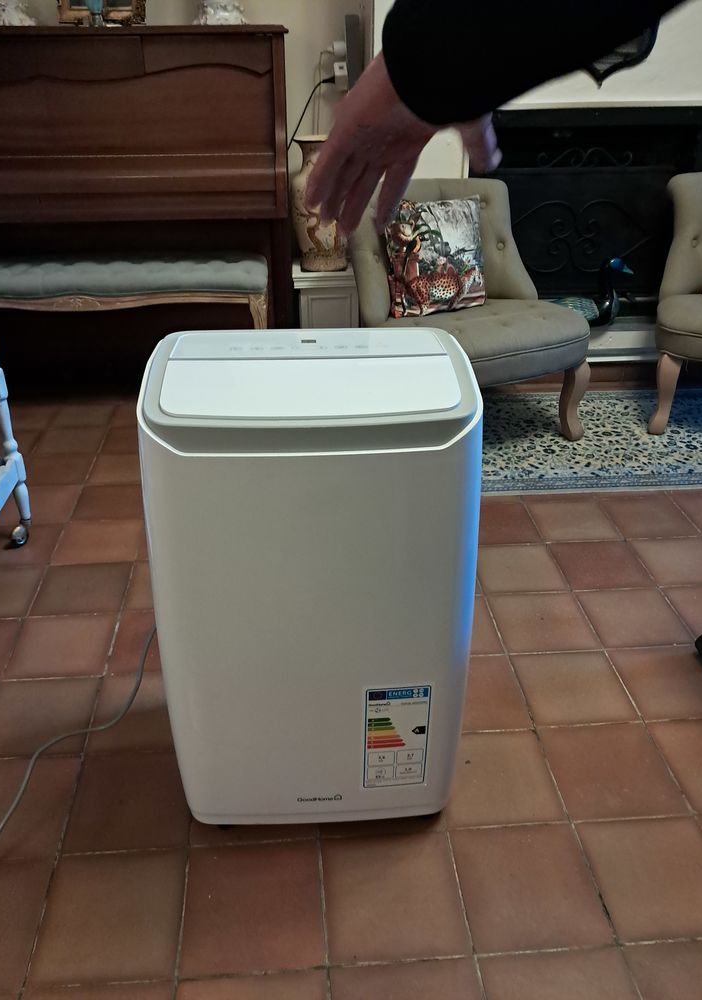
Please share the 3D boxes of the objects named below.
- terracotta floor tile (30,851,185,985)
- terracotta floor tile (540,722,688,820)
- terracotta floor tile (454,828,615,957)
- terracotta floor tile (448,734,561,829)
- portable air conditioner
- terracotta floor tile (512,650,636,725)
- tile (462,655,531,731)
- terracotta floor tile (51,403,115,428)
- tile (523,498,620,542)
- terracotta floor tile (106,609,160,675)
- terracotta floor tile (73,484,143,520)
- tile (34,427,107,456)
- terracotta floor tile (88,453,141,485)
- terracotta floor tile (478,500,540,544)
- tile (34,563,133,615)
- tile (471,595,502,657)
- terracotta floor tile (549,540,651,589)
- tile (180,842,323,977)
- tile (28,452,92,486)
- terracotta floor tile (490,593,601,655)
[{"bbox_3d":[-0.344,0.598,1.119,0.200,0.013,0.197,-2,30,-4],"label":"terracotta floor tile"},{"bbox_3d":[0.453,0.475,1.364,0.200,0.015,0.197,-2,30,-4],"label":"terracotta floor tile"},{"bbox_3d":[0.263,0.575,1.164,0.200,0.013,0.197,-2,30,-4],"label":"terracotta floor tile"},{"bbox_3d":[0.249,0.482,1.350,0.200,0.015,0.197,-2,30,-4],"label":"terracotta floor tile"},{"bbox_3d":[-0.053,0.135,1.209,0.422,0.702,0.349,-2,30,-3],"label":"portable air conditioner"},{"bbox_3d":[0.436,0.374,1.540,0.200,0.015,0.198,-2,30,-4],"label":"terracotta floor tile"},{"bbox_3d":[0.230,0.381,1.523,0.200,0.015,0.197,-2,30,-4],"label":"tile"},{"bbox_3d":[-0.908,-0.282,2.663,0.200,0.015,0.198,-2,30,-4],"label":"terracotta floor tile"},{"bbox_3d":[0.590,0.061,2.075,0.200,0.015,0.197,-2,30,-4],"label":"tile"},{"bbox_3d":[-0.398,0.305,1.652,0.200,0.015,0.198,-2,30,-4],"label":"terracotta floor tile"},{"bbox_3d":[-0.645,0.010,2.141,0.200,0.013,0.197,-2,30,-4],"label":"terracotta floor tile"},{"bbox_3d":[-0.889,-0.179,2.478,0.200,0.015,0.197,-2,30,-4],"label":"tile"},{"bbox_3d":[-0.662,-0.089,2.314,0.200,0.013,0.197,-2,30,-4],"label":"terracotta floor tile"},{"bbox_3d":[0.385,0.068,2.063,0.200,0.015,0.197,-2,30,-4],"label":"terracotta floor tile"},{"bbox_3d":[-0.619,0.211,1.809,0.200,0.015,0.197,-2,30,-4],"label":"tile"},{"bbox_3d":[0.215,0.281,1.698,0.200,0.015,0.198,-2,30,-4],"label":"tile"},{"bbox_3d":[0.607,0.166,1.903,0.200,0.015,0.198,-2,30,-4],"label":"terracotta floor tile"},{"bbox_3d":[-0.143,0.598,1.147,0.200,0.015,0.198,-2,30,-4],"label":"tile"},{"bbox_3d":[-0.874,-0.082,2.316,0.200,0.015,0.198,-2,30,-4],"label":"tile"},{"bbox_3d":[0.419,0.274,1.714,0.200,0.015,0.198,-2,30,-4],"label":"terracotta floor tile"}]

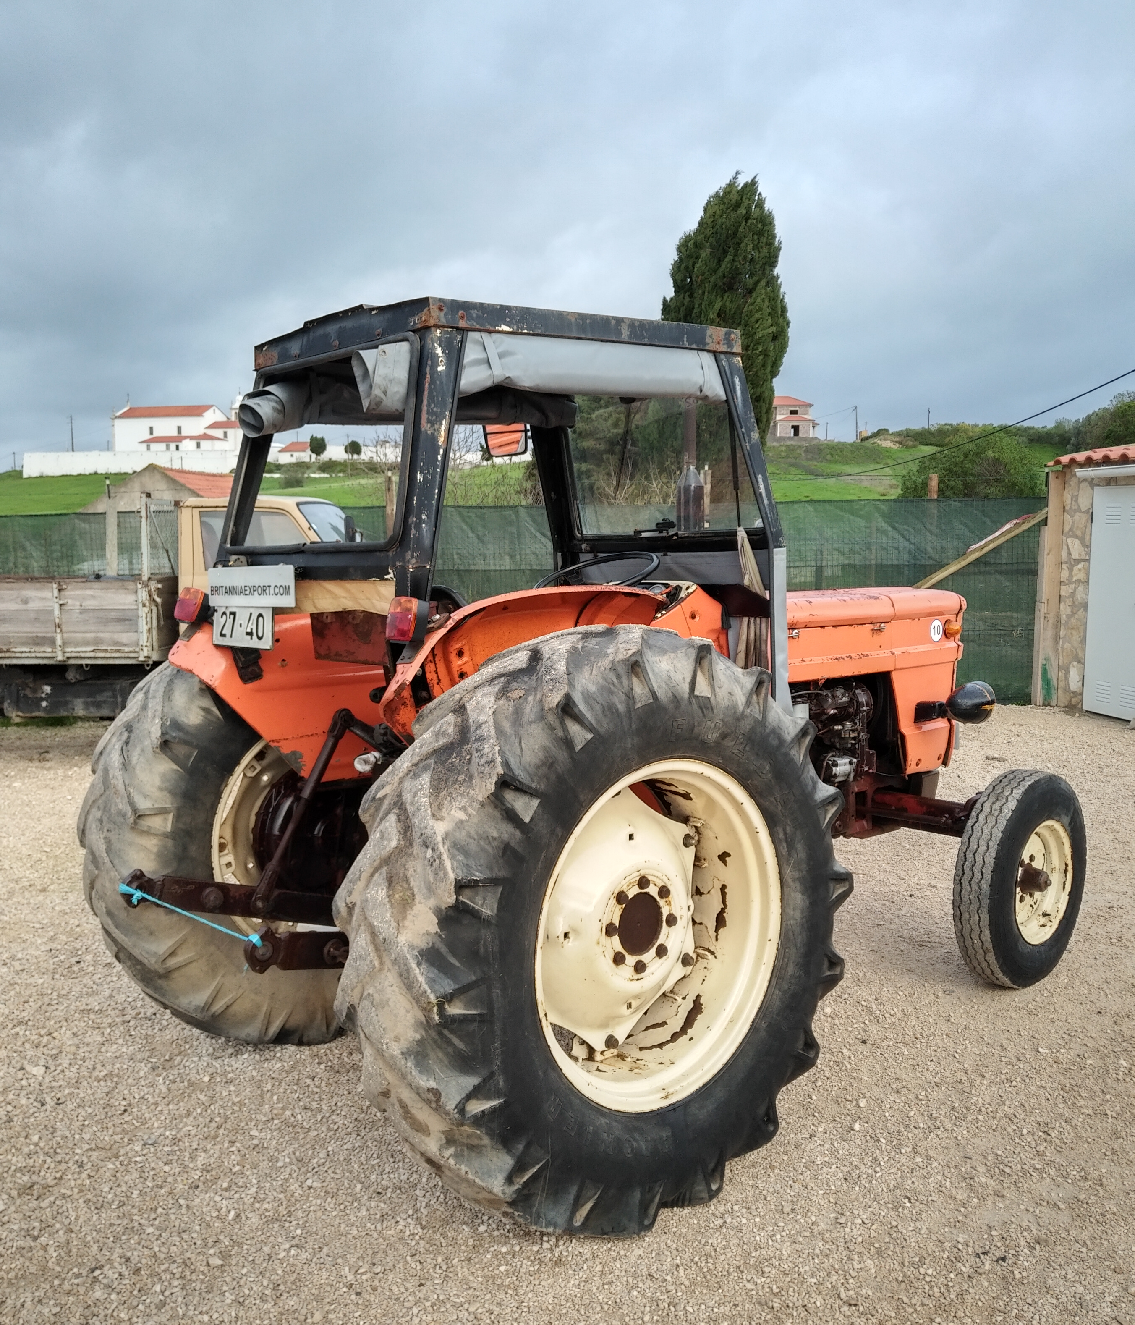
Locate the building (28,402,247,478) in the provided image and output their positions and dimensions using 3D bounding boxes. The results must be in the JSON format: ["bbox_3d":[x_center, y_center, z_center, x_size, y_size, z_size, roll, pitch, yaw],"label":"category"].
[{"bbox_3d":[-56.900,-29.600,157.000,26.000,9.500,12.000,0,4,9],"label":"building"}]

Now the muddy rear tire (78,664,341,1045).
[{"bbox_3d":[-0.878,0.533,3.938,1.390,1.365,0.385,-4,5,-41],"label":"muddy rear tire"}]

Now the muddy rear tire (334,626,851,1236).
[{"bbox_3d":[0.123,0.593,2.795,1.390,1.365,0.385,-4,5,-41],"label":"muddy rear tire"}]

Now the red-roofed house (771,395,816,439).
[{"bbox_3d":[40.600,-45.700,220.000,11.000,8.200,10.000,0,4,6],"label":"red-roofed house"}]

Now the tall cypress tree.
[{"bbox_3d":[2.360,-3.630,17.500,1.950,7.300,1.950,0,4,0],"label":"tall cypress tree"}]

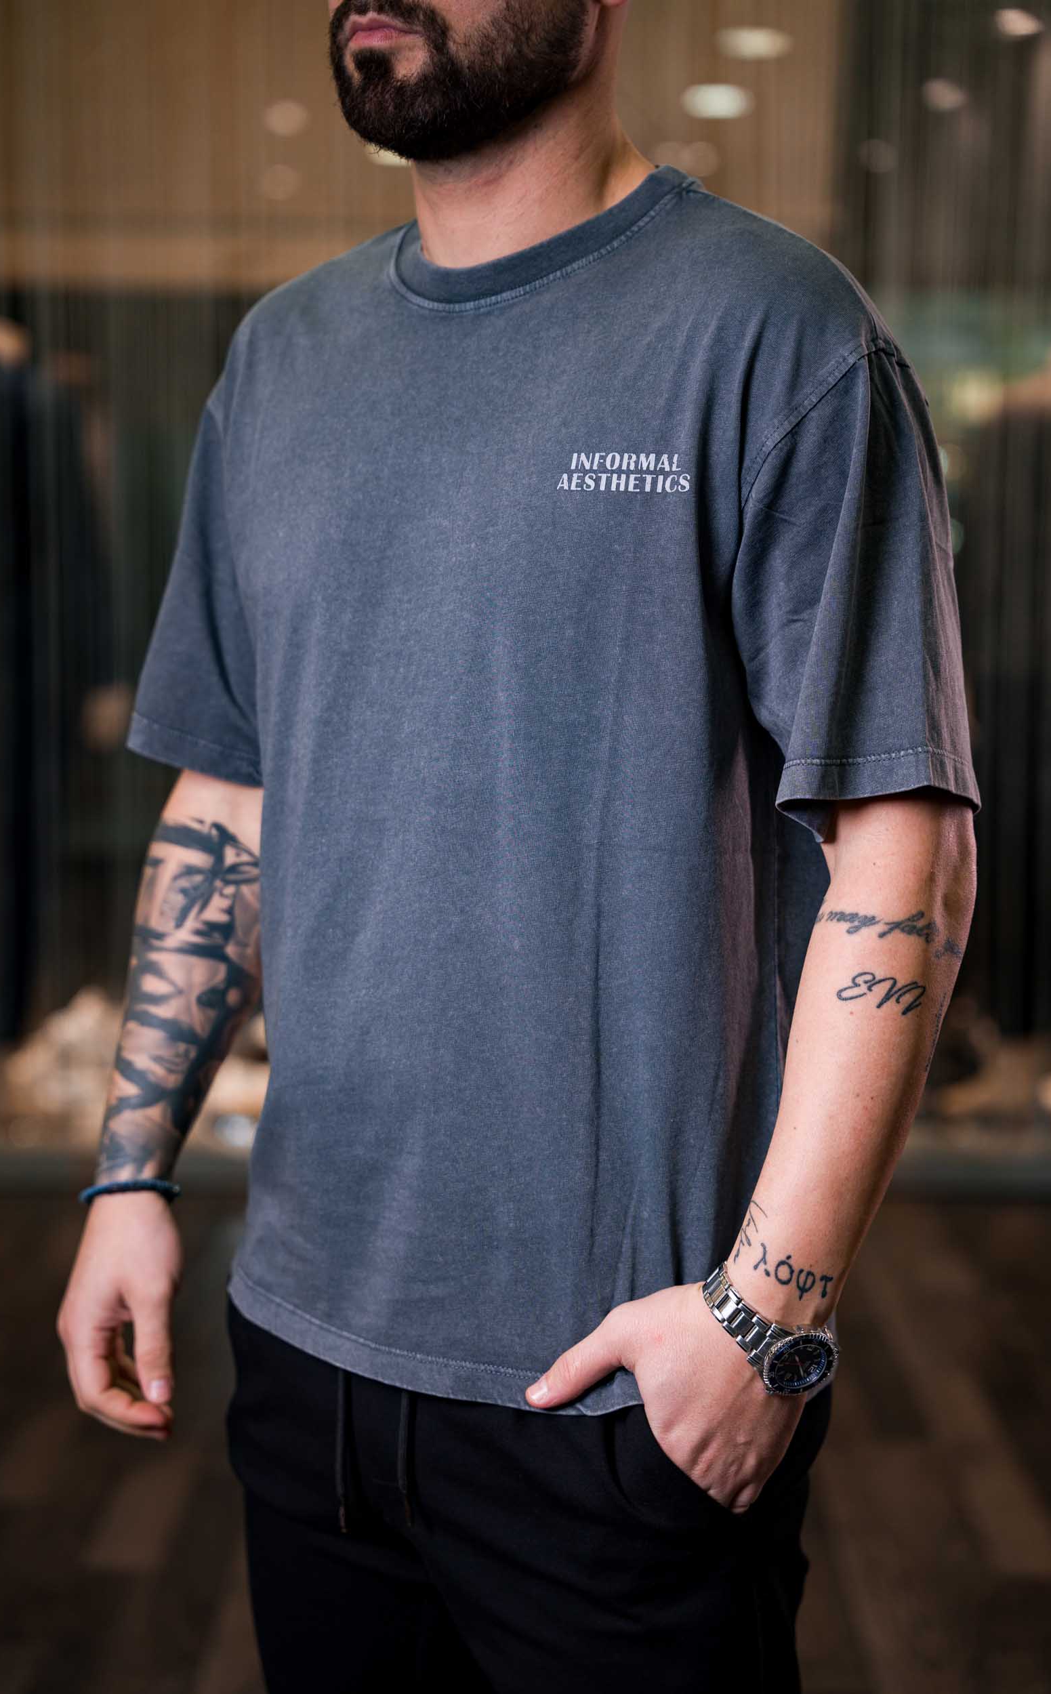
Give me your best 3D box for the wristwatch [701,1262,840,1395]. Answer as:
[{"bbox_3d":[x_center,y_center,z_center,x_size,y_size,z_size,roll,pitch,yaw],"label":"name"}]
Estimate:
[{"bbox_3d":[0.130,0.258,1.654,0.061,0.045,0.071,21,19,-33],"label":"wristwatch"}]

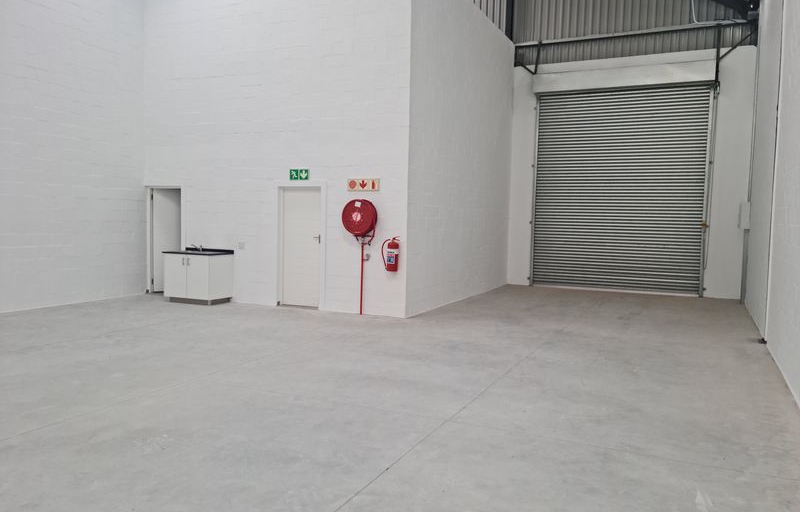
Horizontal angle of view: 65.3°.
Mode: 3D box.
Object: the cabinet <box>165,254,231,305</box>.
[{"bbox_3d":[-3.588,0.357,11.100,1.135,0.920,0.580,3,4,25],"label":"cabinet"}]

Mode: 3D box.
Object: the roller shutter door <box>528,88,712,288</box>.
[{"bbox_3d":[4.725,-1.422,13.651,3.604,4.431,0.120,3,4,25],"label":"roller shutter door"}]

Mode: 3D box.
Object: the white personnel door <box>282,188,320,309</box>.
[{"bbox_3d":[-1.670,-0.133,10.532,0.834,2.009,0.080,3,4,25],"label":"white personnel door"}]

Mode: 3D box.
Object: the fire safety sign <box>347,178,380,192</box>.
[{"bbox_3d":[-0.573,-1.118,9.887,0.570,0.190,0.012,3,4,25],"label":"fire safety sign"}]

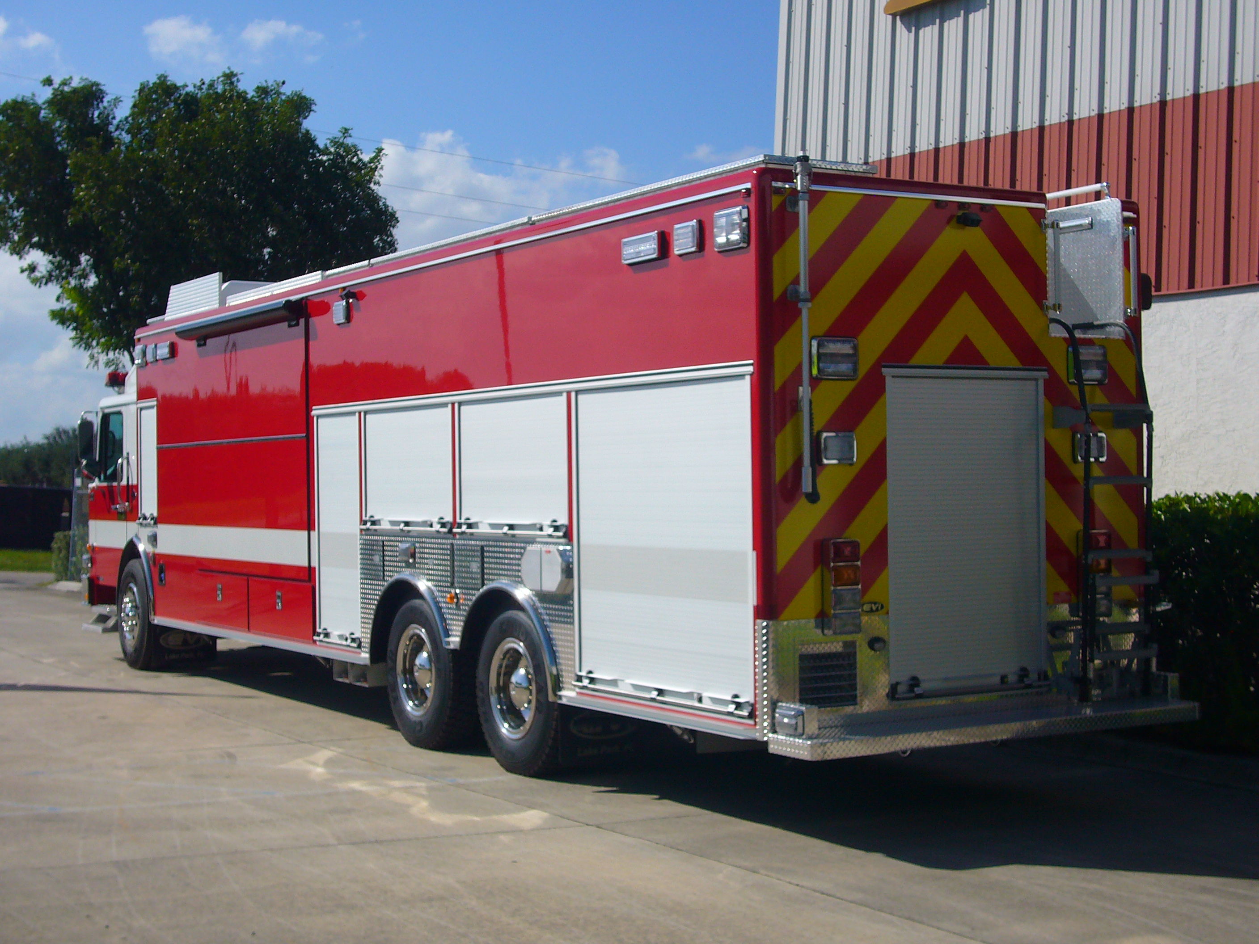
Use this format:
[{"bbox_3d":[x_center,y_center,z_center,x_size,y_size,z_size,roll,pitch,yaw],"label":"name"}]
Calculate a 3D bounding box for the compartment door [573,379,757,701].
[{"bbox_3d":[0.153,0.325,10.101,0.080,1.595,1.770,0,0,-30],"label":"compartment door"}]

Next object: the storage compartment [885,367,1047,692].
[{"bbox_3d":[1.710,0.294,9.930,1.020,1.640,0.080,0,0,-30],"label":"storage compartment"}]

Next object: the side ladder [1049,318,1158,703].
[{"bbox_3d":[2.459,0.194,10.172,0.450,1.945,0.310,0,0,-30],"label":"side ladder"}]

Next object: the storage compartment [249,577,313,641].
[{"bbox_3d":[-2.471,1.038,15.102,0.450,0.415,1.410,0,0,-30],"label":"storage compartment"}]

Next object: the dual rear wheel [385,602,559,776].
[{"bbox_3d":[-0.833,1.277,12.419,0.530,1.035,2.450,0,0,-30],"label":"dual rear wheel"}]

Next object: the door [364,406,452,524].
[{"bbox_3d":[-1.460,-0.042,12.898,0.080,0.770,1.460,0,0,-30],"label":"door"}]

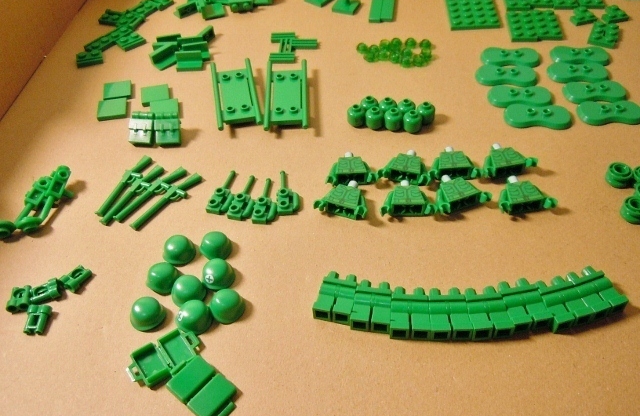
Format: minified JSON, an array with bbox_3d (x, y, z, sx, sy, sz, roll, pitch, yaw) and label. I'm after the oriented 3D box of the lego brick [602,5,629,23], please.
[{"bbox_3d":[0.195,-0.129,0.370,0.016,0.005,0.016,-13,49,-7],"label":"lego brick"}]

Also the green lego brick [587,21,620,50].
[{"bbox_3d":[0.179,-0.109,0.350,0.016,0.005,0.024,19,52,19],"label":"green lego brick"}]

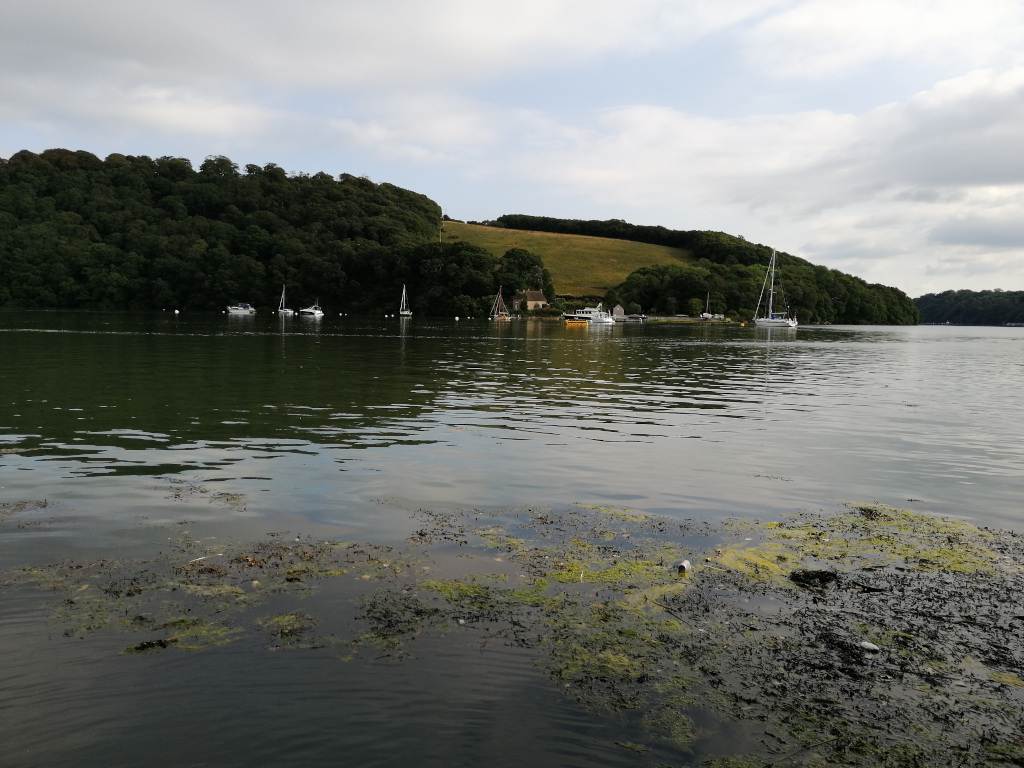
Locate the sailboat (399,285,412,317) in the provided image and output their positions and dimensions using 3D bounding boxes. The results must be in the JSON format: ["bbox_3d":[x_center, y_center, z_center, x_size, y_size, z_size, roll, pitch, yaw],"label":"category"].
[{"bbox_3d":[-33.610,-26.330,251.550,2.600,10.100,7.600,-2,6,-31],"label":"sailboat"}]

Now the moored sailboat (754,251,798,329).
[{"bbox_3d":[62.370,-22.670,189.180,3.900,18.400,12.200,-2,6,-30],"label":"moored sailboat"}]

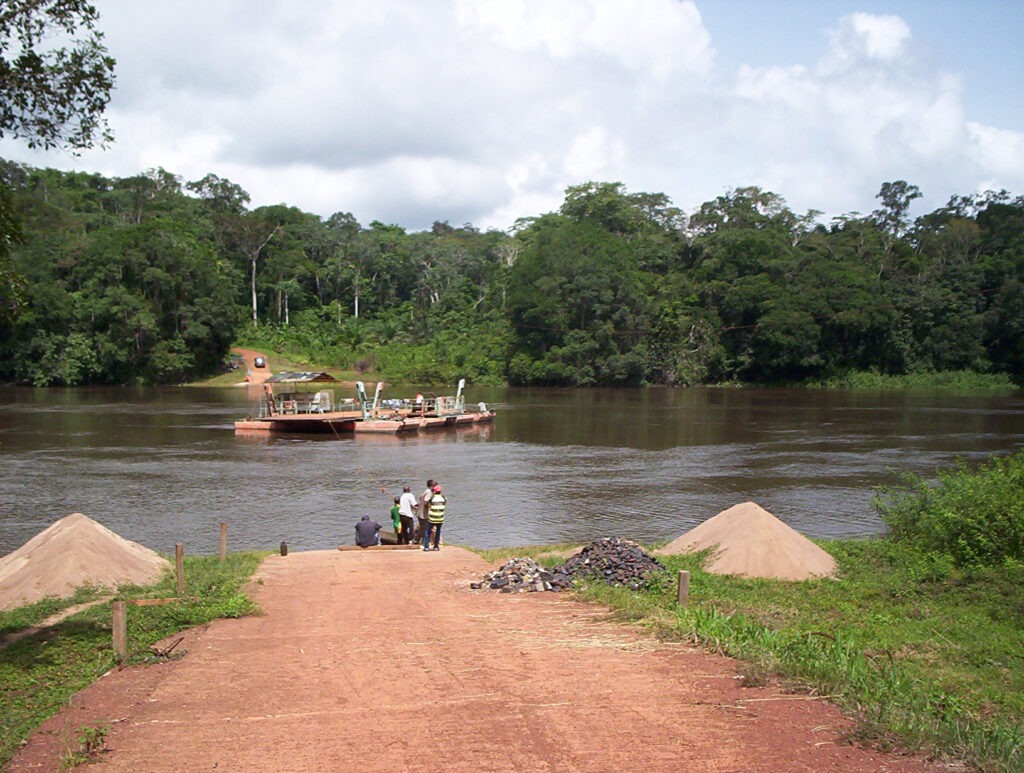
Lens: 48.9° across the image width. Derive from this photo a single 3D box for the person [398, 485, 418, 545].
[{"bbox_3d":[-2.682,3.356,29.200,0.500,1.600,0.360,1,2,22],"label":"person"}]

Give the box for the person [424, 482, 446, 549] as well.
[{"bbox_3d":[-1.942,3.338,28.600,0.540,1.670,0.360,0,2,-5],"label":"person"}]

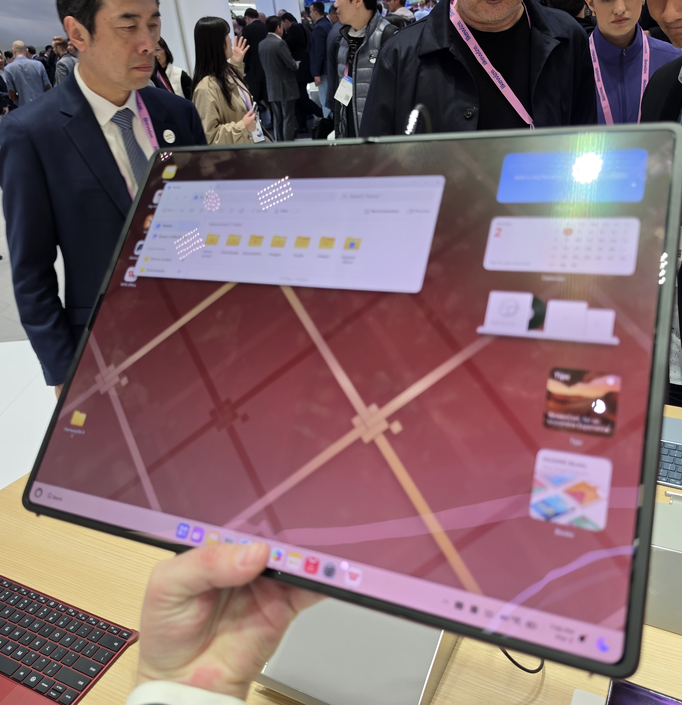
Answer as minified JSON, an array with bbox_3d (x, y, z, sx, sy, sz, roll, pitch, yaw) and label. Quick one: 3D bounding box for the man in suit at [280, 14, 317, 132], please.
[{"bbox_3d":[-0.659,-4.271,9.679,0.500,1.740,0.520,0,28,12],"label":"man in suit"}]

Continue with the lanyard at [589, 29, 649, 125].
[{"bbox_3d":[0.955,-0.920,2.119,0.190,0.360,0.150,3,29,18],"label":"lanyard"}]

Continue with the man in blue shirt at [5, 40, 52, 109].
[{"bbox_3d":[-4.701,-3.731,9.456,0.580,1.780,0.420,-17,29,-20],"label":"man in blue shirt"}]

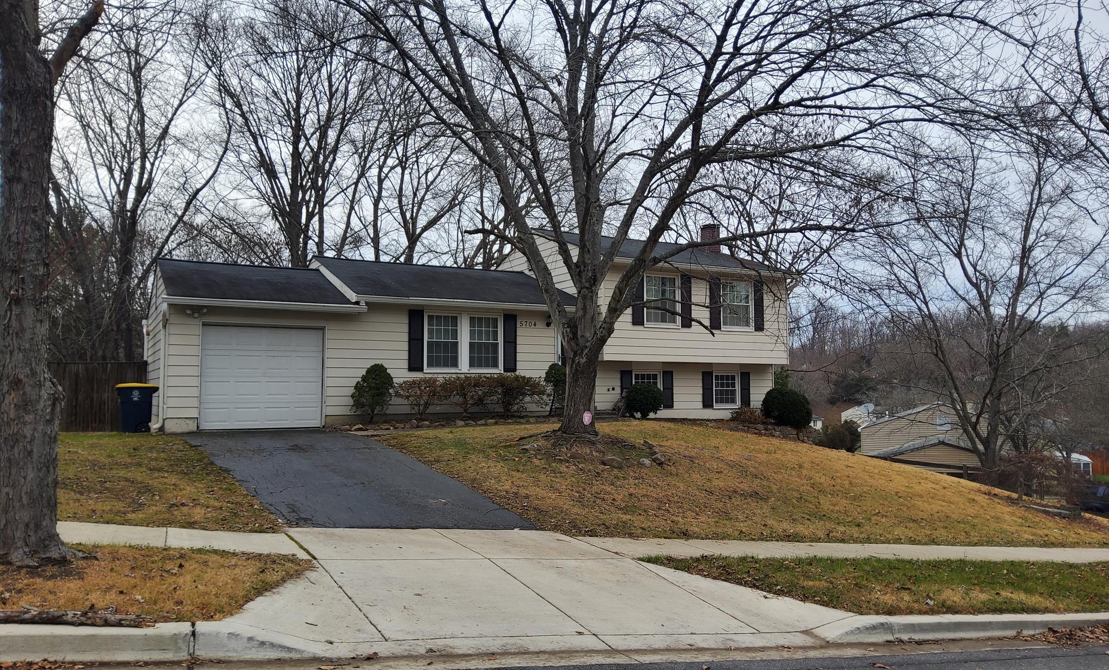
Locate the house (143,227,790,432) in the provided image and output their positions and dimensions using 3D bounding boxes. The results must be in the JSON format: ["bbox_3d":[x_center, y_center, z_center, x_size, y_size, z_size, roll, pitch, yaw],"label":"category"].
[{"bbox_3d":[-2.064,-0.458,23.086,16.489,5.720,7.910,2,-5,-29],"label":"house"}]

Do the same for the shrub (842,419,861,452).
[{"bbox_3d":[9.888,3.422,28.000,1.000,1.300,1.000,2,-5,-29],"label":"shrub"}]

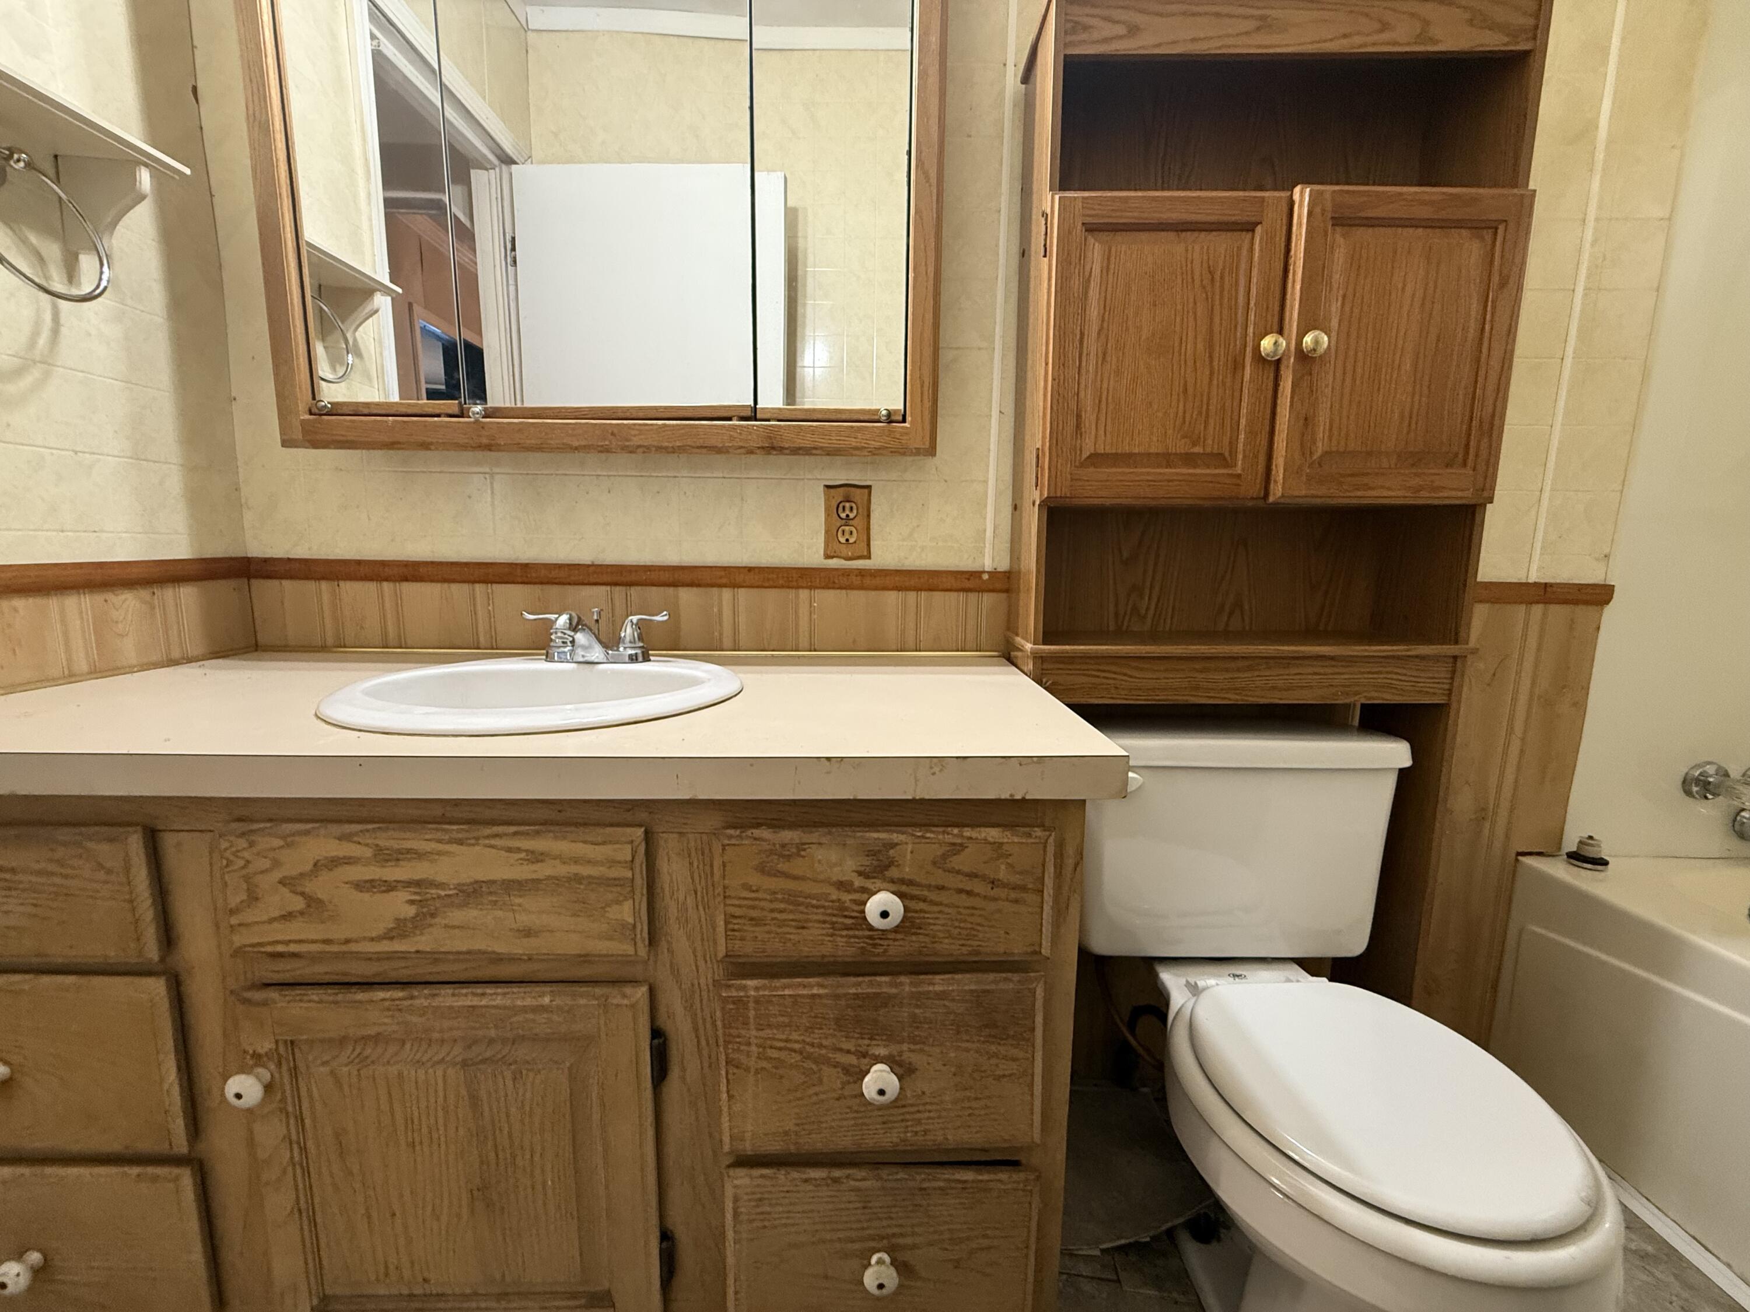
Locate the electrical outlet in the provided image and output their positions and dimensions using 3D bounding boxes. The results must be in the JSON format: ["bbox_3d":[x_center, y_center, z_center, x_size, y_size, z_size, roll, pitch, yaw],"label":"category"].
[{"bbox_3d":[-0.043,-0.216,1.148,0.076,0.121,0.012,1,9,0],"label":"electrical outlet"}]

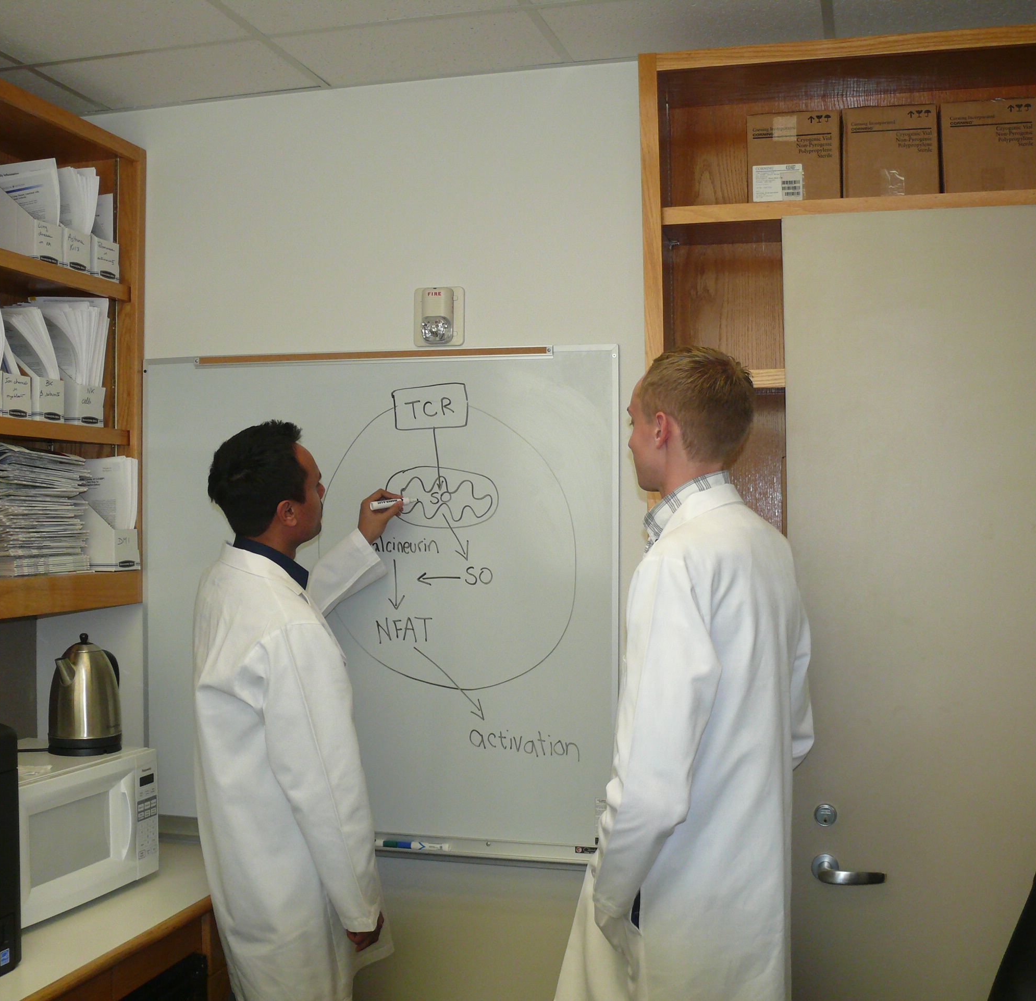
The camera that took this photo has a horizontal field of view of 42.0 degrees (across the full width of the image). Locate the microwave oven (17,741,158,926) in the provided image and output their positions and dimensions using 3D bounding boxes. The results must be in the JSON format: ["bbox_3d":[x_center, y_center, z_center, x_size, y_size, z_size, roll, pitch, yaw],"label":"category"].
[{"bbox_3d":[-1.080,0.705,2.885,0.410,0.283,0.530,0,-1,19],"label":"microwave oven"}]

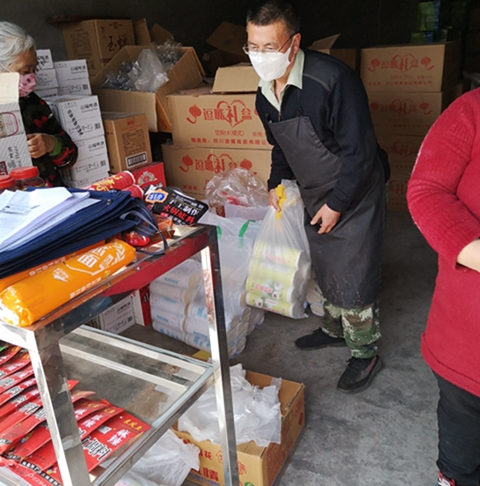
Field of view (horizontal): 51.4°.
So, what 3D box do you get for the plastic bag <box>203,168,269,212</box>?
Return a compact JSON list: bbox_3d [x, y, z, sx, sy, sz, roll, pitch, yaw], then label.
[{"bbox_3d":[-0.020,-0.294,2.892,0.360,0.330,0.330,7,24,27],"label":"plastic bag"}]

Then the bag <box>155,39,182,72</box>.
[{"bbox_3d":[-0.496,-1.301,3.464,0.200,0.220,0.200,7,24,27],"label":"bag"}]

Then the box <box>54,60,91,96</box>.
[{"bbox_3d":[-0.970,-0.870,2.639,0.260,0.175,0.205,10,25,32],"label":"box"}]

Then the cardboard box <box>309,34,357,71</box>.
[{"bbox_3d":[0.637,-1.419,4.010,0.450,0.370,0.420,11,26,34],"label":"cardboard box"}]

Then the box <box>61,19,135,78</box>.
[{"bbox_3d":[-0.986,-1.375,3.545,0.392,0.350,0.309,13,27,36],"label":"box"}]

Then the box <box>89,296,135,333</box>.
[{"bbox_3d":[-0.754,0.381,2.745,0.260,0.175,0.205,11,26,35],"label":"box"}]

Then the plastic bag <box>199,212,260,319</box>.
[{"bbox_3d":[-0.051,0.139,2.471,0.300,0.610,0.280,7,24,27],"label":"plastic bag"}]

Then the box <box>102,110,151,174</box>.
[{"bbox_3d":[-0.630,-0.522,2.548,0.250,0.250,0.225,10,25,32],"label":"box"}]

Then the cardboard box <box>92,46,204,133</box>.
[{"bbox_3d":[-0.721,-1.163,3.696,0.545,0.299,0.669,10,45,14],"label":"cardboard box"}]

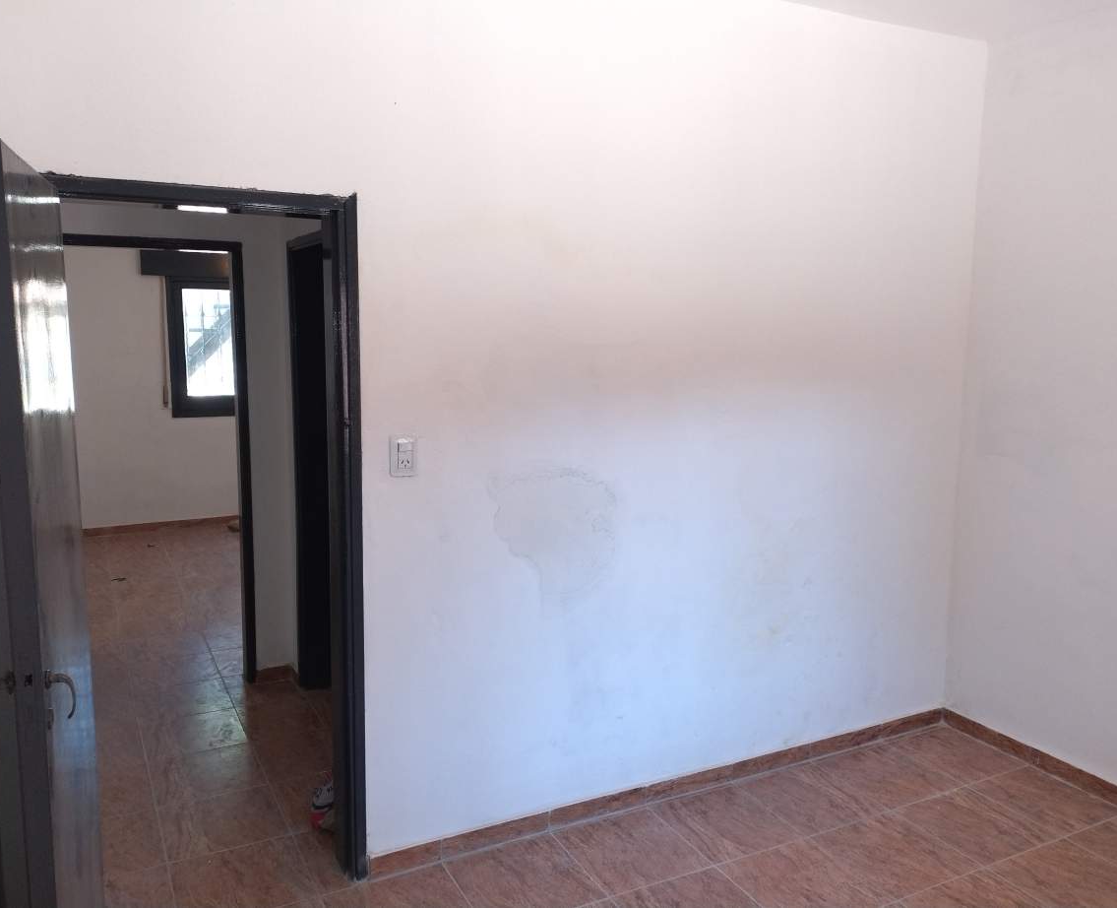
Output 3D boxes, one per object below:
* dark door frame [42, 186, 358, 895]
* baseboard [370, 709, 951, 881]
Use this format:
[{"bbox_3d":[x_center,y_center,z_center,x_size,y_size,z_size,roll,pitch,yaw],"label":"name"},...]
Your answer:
[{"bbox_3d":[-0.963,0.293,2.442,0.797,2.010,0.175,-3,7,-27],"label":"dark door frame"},{"bbox_3d":[0.551,1.203,3.251,2.543,0.062,0.015,-3,7,-27],"label":"baseboard"}]

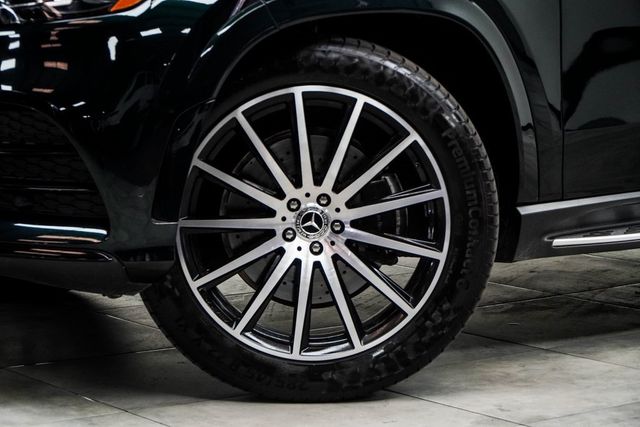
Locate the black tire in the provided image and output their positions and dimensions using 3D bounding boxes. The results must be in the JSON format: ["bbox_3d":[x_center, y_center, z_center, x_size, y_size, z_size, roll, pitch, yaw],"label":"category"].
[{"bbox_3d":[-0.016,0.007,4.015,0.815,0.805,0.285,-1,6,-1],"label":"black tire"}]

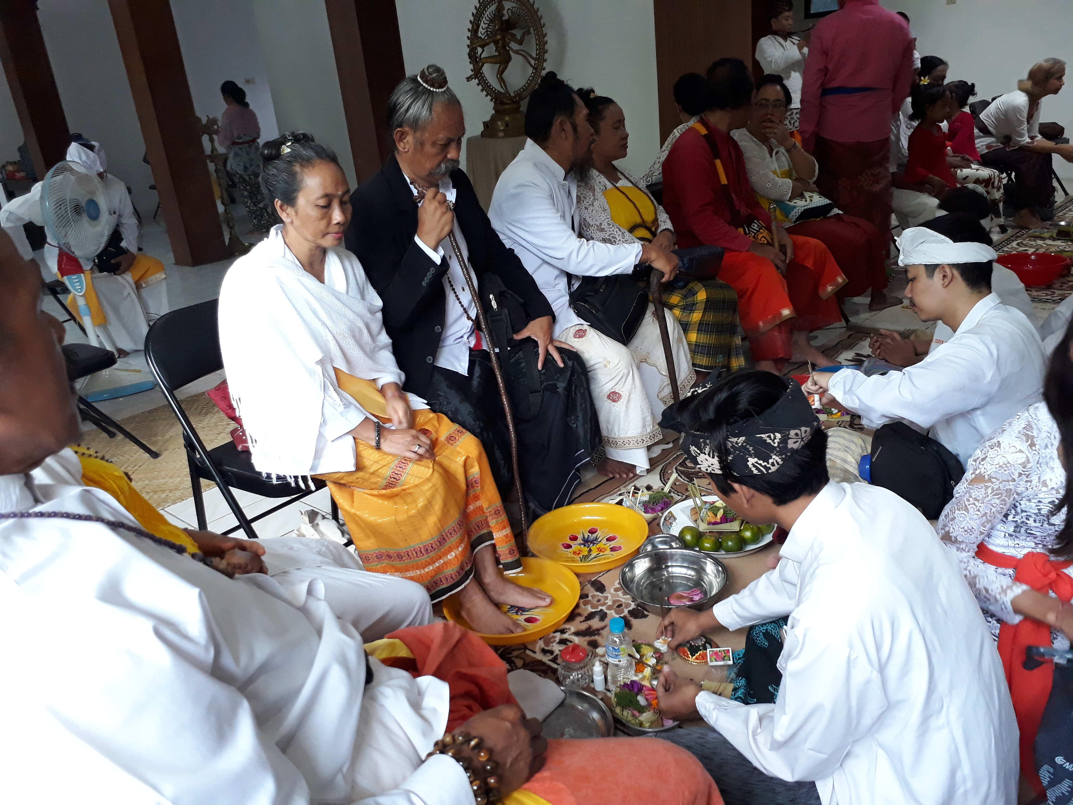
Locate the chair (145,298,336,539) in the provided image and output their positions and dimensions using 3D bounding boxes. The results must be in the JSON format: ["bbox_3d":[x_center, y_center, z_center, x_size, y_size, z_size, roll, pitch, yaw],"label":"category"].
[{"bbox_3d":[-0.669,0.115,2.295,0.490,0.810,0.460,9,25,34],"label":"chair"}]

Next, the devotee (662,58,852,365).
[{"bbox_3d":[0.917,-0.766,3.497,0.530,1.270,0.690,-23,27,-37],"label":"devotee"}]

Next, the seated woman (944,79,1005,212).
[{"bbox_3d":[2.733,-1.499,5.271,0.500,1.000,0.420,9,25,34],"label":"seated woman"}]

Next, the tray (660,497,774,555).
[{"bbox_3d":[0.525,0.367,2.419,0.332,0.040,0.332,-5,22,2],"label":"tray"}]

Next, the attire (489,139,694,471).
[{"bbox_3d":[0.132,-0.313,2.776,0.620,1.060,0.500,7,24,31],"label":"attire"}]

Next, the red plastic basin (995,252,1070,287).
[{"bbox_3d":[2.631,-0.690,4.417,0.410,0.125,0.410,-5,21,2],"label":"red plastic basin"}]

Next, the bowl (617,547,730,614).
[{"bbox_3d":[0.348,0.477,2.122,0.263,0.088,0.263,-5,22,2],"label":"bowl"}]

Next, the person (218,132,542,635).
[{"bbox_3d":[-0.365,-0.063,2.131,0.830,1.210,0.460,13,28,38],"label":"person"}]

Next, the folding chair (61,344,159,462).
[{"bbox_3d":[-1.850,-0.108,3.192,0.450,0.780,0.470,13,28,39],"label":"folding chair"}]

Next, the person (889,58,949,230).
[{"bbox_3d":[2.393,-1.483,5.102,0.580,1.160,0.450,8,25,32],"label":"person"}]

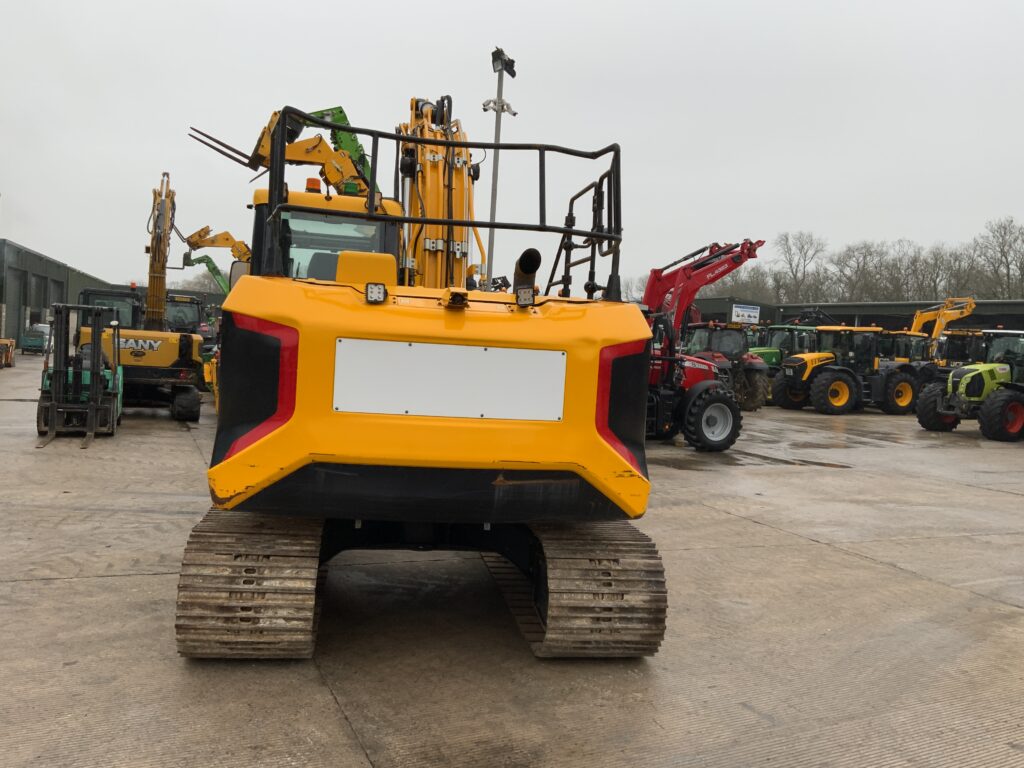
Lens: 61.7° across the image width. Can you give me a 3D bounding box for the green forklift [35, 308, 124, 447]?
[{"bbox_3d":[-7.294,-0.240,14.468,1.230,2.170,3.800,2,2,-21],"label":"green forklift"}]

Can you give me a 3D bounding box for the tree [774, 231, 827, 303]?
[{"bbox_3d":[25.590,-6.590,74.750,5.000,13.500,5.000,3,2,0],"label":"tree"}]

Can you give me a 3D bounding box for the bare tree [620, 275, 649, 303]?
[{"bbox_3d":[12.980,-6.317,89.797,4.500,10.500,4.500,3,2,0],"label":"bare tree"}]

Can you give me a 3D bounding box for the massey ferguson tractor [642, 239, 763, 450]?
[{"bbox_3d":[2.637,-0.952,17.704,5.200,4.350,2.400,2,2,-18],"label":"massey ferguson tractor"}]

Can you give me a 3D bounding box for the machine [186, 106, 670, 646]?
[{"bbox_3d":[-0.834,-0.783,7.551,2.690,4.450,6.500,3,2,-10],"label":"machine"}]

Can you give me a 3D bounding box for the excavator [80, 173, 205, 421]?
[{"bbox_3d":[-8.111,-2.409,19.806,2.500,6.000,6.300,2,2,-16],"label":"excavator"}]

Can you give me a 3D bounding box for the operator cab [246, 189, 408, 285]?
[{"bbox_3d":[-1.416,-0.438,6.562,1.000,1.740,1.750,3,2,-10],"label":"operator cab"}]

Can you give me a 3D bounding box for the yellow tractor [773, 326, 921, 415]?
[{"bbox_3d":[12.880,-0.413,32.688,4.900,3.150,2.550,2,2,-22],"label":"yellow tractor"}]

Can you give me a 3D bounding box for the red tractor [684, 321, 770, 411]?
[{"bbox_3d":[7.524,-0.668,32.233,2.500,3.150,4.800,2,2,-20],"label":"red tractor"}]

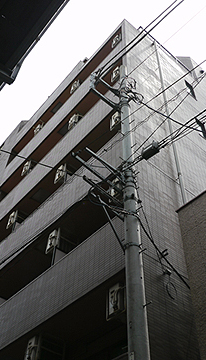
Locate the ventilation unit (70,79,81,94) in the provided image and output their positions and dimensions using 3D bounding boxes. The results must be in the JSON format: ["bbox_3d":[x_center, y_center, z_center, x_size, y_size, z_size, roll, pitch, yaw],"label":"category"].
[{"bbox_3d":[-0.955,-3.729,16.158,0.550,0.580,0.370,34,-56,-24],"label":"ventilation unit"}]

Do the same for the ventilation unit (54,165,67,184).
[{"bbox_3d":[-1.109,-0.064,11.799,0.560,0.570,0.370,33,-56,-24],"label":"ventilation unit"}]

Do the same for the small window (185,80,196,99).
[{"bbox_3d":[3.442,-3.523,15.403,0.500,1.050,0.160,34,-56,-24],"label":"small window"}]

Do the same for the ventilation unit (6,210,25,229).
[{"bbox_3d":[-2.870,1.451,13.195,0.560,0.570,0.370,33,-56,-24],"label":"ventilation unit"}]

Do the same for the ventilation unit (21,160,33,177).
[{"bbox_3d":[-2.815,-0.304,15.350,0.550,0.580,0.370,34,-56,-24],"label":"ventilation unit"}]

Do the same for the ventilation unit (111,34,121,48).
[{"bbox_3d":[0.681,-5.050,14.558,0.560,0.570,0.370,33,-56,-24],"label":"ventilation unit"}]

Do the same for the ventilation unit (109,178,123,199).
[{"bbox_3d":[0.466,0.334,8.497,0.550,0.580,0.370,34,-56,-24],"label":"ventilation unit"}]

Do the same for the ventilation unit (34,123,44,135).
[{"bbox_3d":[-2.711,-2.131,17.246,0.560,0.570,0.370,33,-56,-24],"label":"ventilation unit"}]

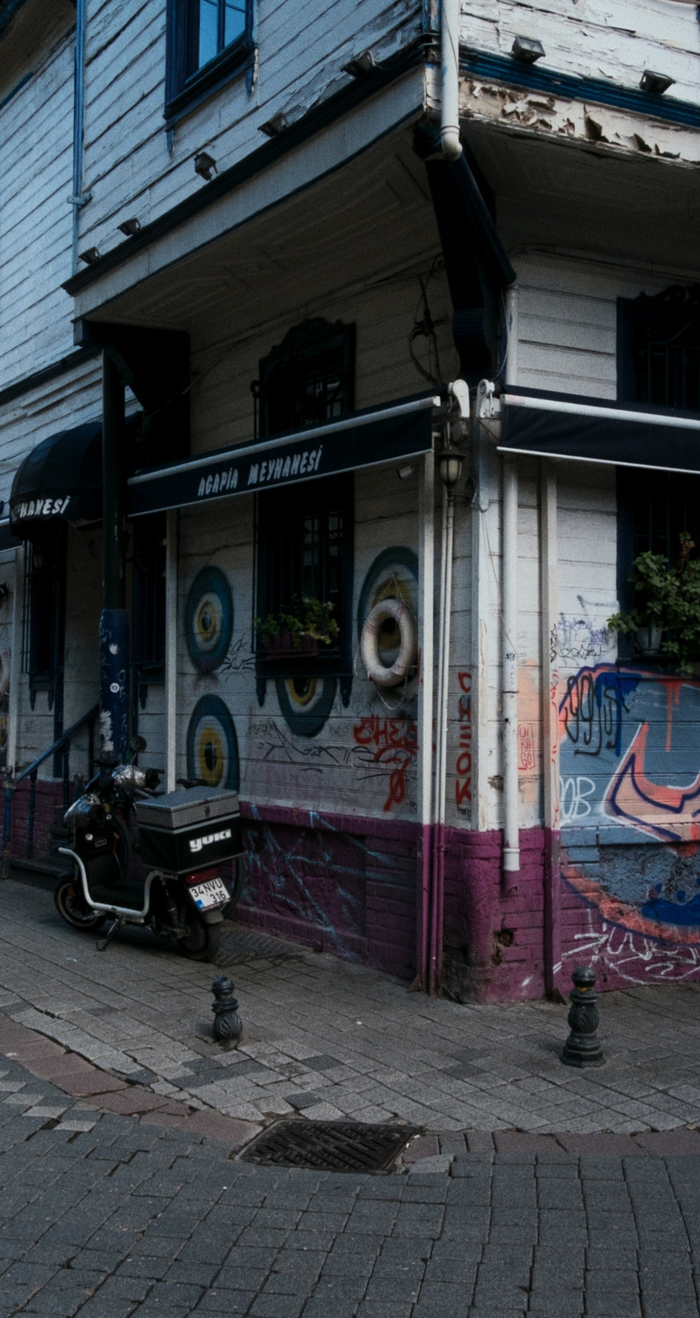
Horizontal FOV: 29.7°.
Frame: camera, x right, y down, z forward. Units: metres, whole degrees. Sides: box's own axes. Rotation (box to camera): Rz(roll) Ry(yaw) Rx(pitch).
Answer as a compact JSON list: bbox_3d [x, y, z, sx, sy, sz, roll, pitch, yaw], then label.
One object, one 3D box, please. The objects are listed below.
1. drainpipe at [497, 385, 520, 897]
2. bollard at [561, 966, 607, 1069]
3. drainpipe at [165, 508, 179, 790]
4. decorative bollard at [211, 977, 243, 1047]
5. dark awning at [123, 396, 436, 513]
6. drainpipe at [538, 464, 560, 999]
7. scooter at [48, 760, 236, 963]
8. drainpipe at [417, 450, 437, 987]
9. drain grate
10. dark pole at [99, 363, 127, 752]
[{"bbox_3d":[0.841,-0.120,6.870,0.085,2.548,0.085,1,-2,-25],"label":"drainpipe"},{"bbox_3d":[1.058,1.617,5.979,0.200,0.454,0.200,1,-3,0],"label":"bollard"},{"bbox_3d":[-1.341,0.392,9.942,0.080,3.080,0.080,3,-3,-36],"label":"drainpipe"},{"bbox_3d":[-0.575,1.653,6.177,0.145,0.318,0.145,1,-3,0],"label":"decorative bollard"},{"bbox_3d":[-0.451,-1.202,8.237,0.380,0.360,3.500,2,-2,-34],"label":"dark awning"},{"bbox_3d":[1.058,0.375,6.969,0.090,2.824,0.080,1,-2,-25],"label":"drainpipe"},{"bbox_3d":[-1.350,1.257,8.331,0.670,1.120,1.760,2,-2,-37],"label":"scooter"},{"bbox_3d":[0.445,0.324,7.493,0.075,3.070,0.075,3,-3,-36],"label":"drainpipe"},{"bbox_3d":[-0.070,1.824,4.889,0.580,0.050,0.515,0,-3,14],"label":"drain grate"},{"bbox_3d":[-1.758,-0.211,9.839,0.180,4.242,0.180,1,-3,-31],"label":"dark pole"}]

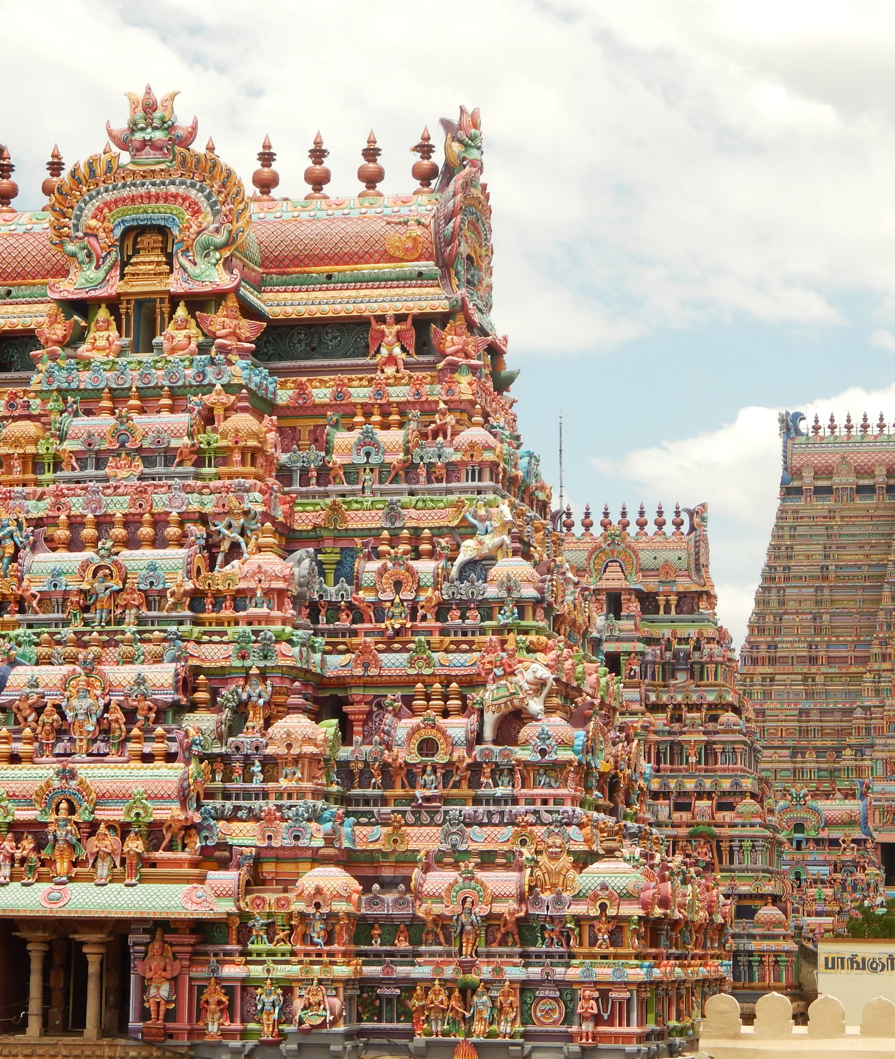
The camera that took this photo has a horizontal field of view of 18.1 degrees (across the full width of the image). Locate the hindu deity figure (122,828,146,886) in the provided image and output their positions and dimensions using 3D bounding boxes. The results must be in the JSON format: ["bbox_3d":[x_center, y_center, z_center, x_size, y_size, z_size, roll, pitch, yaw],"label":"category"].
[{"bbox_3d":[-6.672,6.942,59.734,0.477,1.217,0.420,-1,-9,11],"label":"hindu deity figure"}]

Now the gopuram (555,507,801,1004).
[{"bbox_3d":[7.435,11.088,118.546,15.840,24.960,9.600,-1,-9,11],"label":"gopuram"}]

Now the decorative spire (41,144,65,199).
[{"bbox_3d":[-10.013,-8.972,71.814,0.718,1.731,0.718,-1,-9,11],"label":"decorative spire"}]

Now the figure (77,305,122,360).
[{"bbox_3d":[-7.347,-4.163,59.506,0.912,1.148,0.672,-1,-9,13],"label":"figure"}]

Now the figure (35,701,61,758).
[{"bbox_3d":[-8.773,4.399,61.833,0.541,1.260,0.420,-1,-9,11],"label":"figure"}]

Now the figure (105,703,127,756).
[{"bbox_3d":[-7.050,4.243,59.858,0.472,1.135,0.420,-1,-9,13],"label":"figure"}]

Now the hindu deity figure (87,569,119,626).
[{"bbox_3d":[-6.971,1.385,56.922,0.540,1.181,0.360,-1,-9,13],"label":"hindu deity figure"}]

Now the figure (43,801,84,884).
[{"bbox_3d":[-8.186,6.669,60.014,0.844,1.788,0.550,-1,-9,11],"label":"figure"}]

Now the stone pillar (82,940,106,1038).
[{"bbox_3d":[-7.438,9.671,59.129,0.463,2.048,0.463,1,-8,0],"label":"stone pillar"}]

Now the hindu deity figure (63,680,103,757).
[{"bbox_3d":[-7.982,4.118,61.622,0.843,1.739,0.550,-1,-9,11],"label":"hindu deity figure"}]

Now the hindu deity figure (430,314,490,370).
[{"bbox_3d":[0.297,-4.377,65.334,1.518,1.227,0.800,5,-10,-28],"label":"hindu deity figure"}]

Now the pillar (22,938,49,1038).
[{"bbox_3d":[-8.905,9.906,60.831,0.572,2.146,0.572,-1,-9,11],"label":"pillar"}]

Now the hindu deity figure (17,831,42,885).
[{"bbox_3d":[-8.115,6.382,54.634,0.347,1.028,0.360,-1,-9,13],"label":"hindu deity figure"}]

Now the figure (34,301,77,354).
[{"bbox_3d":[-8.354,-4.301,59.959,0.720,1.134,1.104,6,-10,-32],"label":"figure"}]

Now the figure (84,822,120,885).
[{"bbox_3d":[-7.345,6.899,59.869,0.751,1.338,0.450,-1,-9,11],"label":"figure"}]

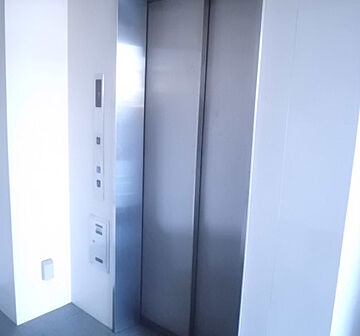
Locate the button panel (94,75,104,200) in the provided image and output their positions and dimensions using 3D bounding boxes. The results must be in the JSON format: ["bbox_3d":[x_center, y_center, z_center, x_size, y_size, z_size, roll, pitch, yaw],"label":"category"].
[{"bbox_3d":[-0.518,-0.184,2.302,0.095,0.802,0.015,11,13,39],"label":"button panel"}]

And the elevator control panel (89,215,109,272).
[{"bbox_3d":[-0.551,0.505,2.426,0.210,0.367,0.018,11,13,39],"label":"elevator control panel"}]

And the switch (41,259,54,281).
[{"bbox_3d":[-0.926,0.717,2.529,0.036,0.127,0.068,11,13,39],"label":"switch"}]

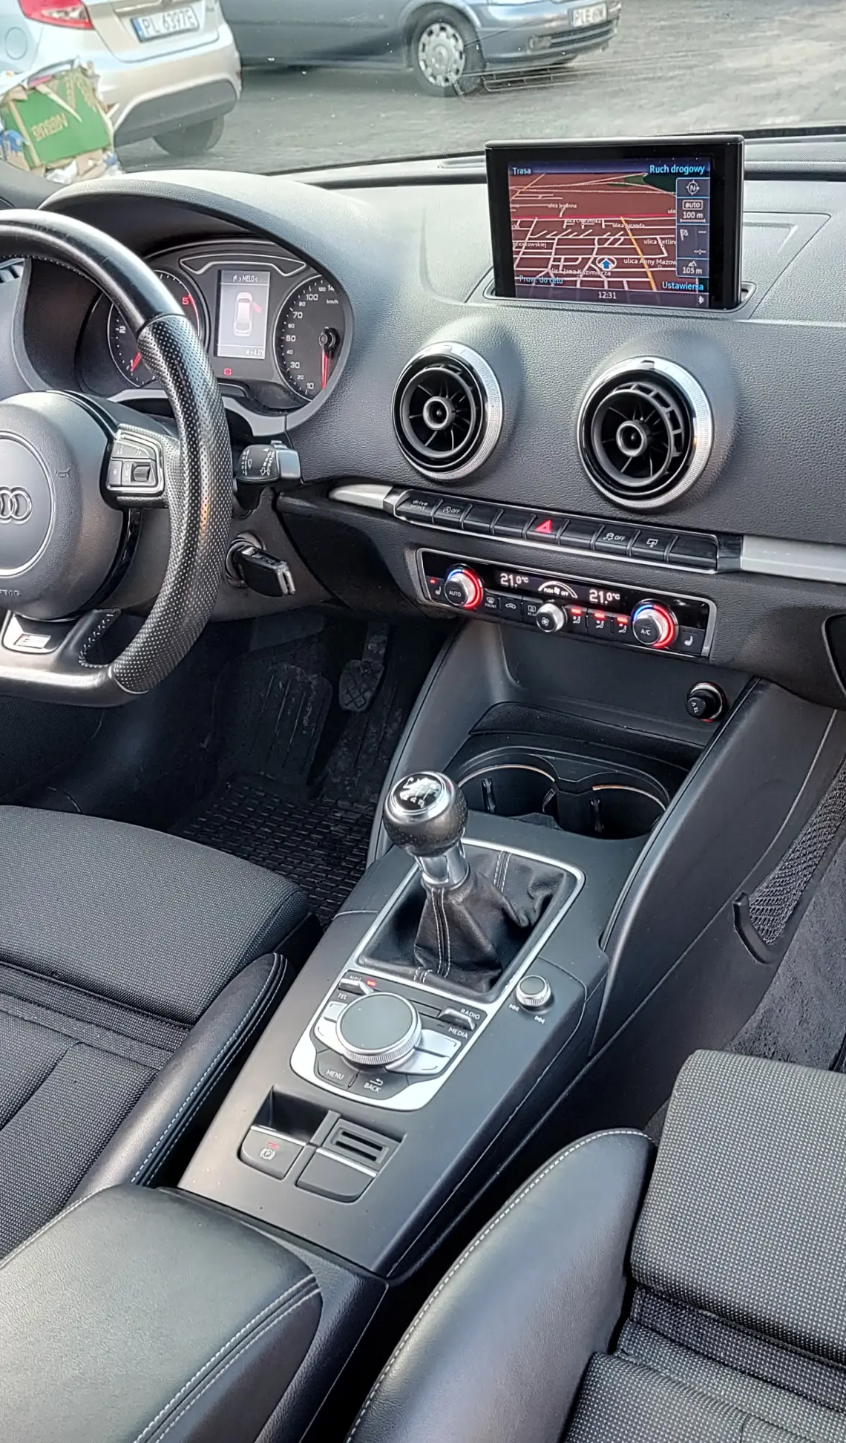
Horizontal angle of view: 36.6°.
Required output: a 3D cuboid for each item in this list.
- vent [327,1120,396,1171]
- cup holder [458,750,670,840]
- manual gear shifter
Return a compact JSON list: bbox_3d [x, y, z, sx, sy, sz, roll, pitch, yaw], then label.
[{"bbox_3d":[-0.040,0.275,0.827,0.042,0.010,0.023,14,51,29],"label":"vent"},{"bbox_3d":[0.116,0.079,1.056,0.172,0.062,0.090,14,42,29],"label":"cup holder"},{"bbox_3d":[0.015,0.097,0.880,0.105,0.145,0.115,14,51,29],"label":"manual gear shifter"}]

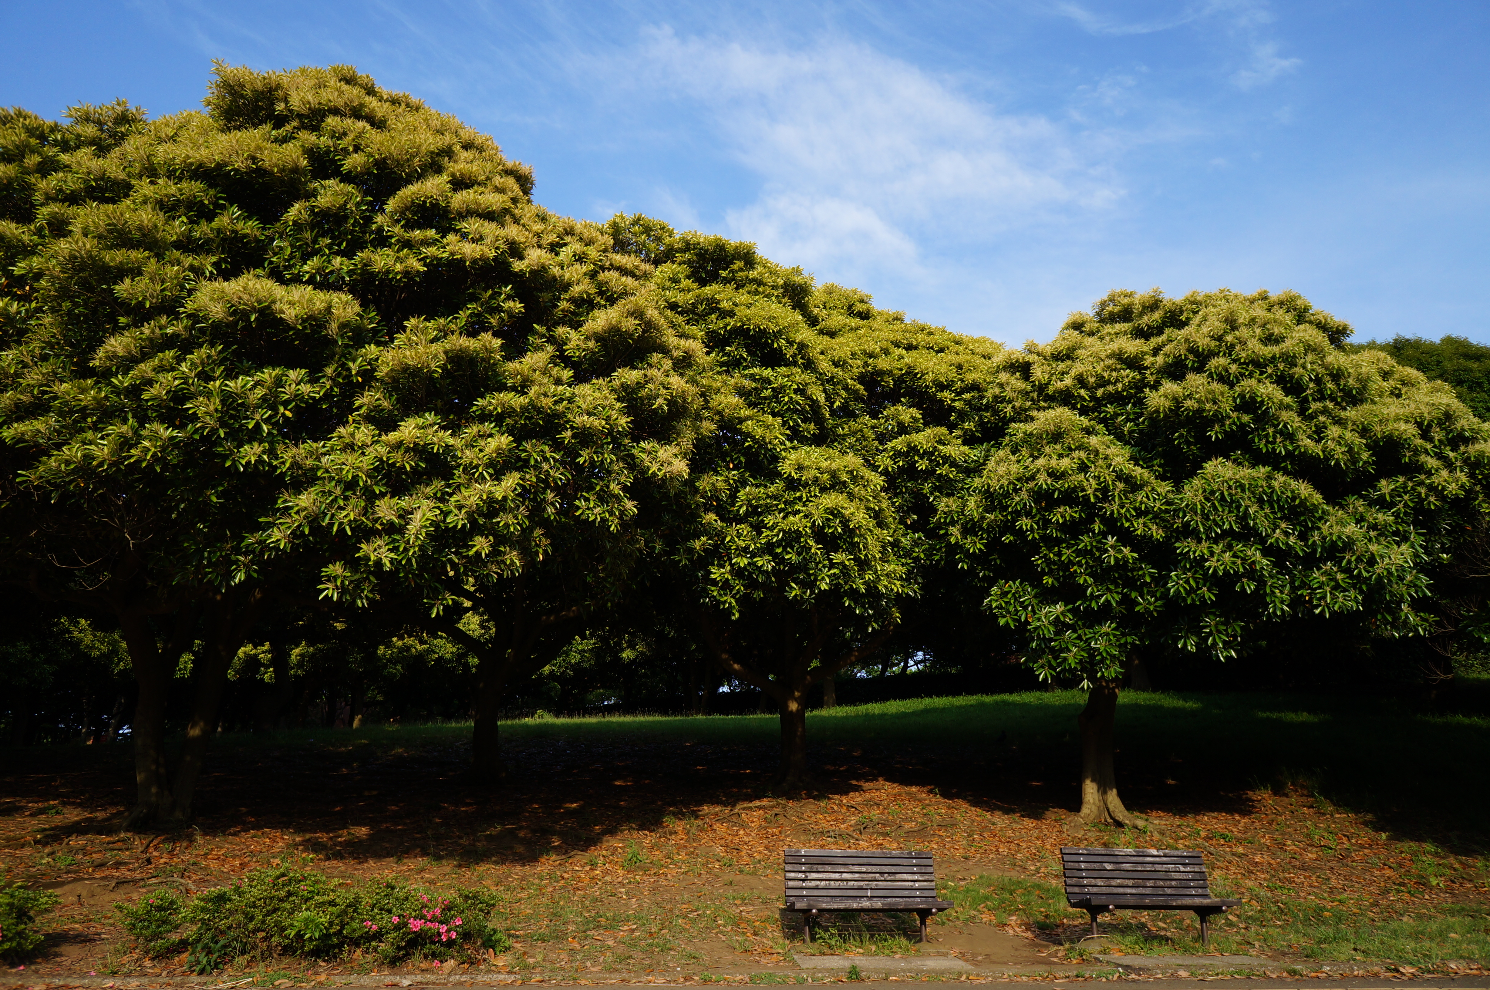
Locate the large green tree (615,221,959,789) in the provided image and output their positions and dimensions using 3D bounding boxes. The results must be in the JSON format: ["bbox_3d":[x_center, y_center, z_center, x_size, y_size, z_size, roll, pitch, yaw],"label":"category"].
[{"bbox_3d":[0.773,0.054,18.236,6.700,10.200,6.700,1,-15,0],"label":"large green tree"}]

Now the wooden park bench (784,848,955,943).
[{"bbox_3d":[1.173,3.867,9.495,1.500,0.821,0.656,3,-15,-7],"label":"wooden park bench"}]

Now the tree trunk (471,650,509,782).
[{"bbox_3d":[-4.564,3.959,17.767,0.667,2.320,0.567,1,-15,0],"label":"tree trunk"}]

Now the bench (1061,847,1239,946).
[{"bbox_3d":[3.983,3.952,9.724,1.500,0.841,0.656,3,-15,-6],"label":"bench"}]

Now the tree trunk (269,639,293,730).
[{"bbox_3d":[-11.953,4.874,25.573,0.600,2.331,0.510,1,-15,0],"label":"tree trunk"}]

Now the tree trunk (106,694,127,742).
[{"bbox_3d":[-19.128,6.801,30.201,0.531,1.449,0.452,1,-15,0],"label":"tree trunk"}]

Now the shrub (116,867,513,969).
[{"bbox_3d":[-3.862,3.758,9.013,3.450,0.740,1.200,2,-15,-5],"label":"shrub"}]

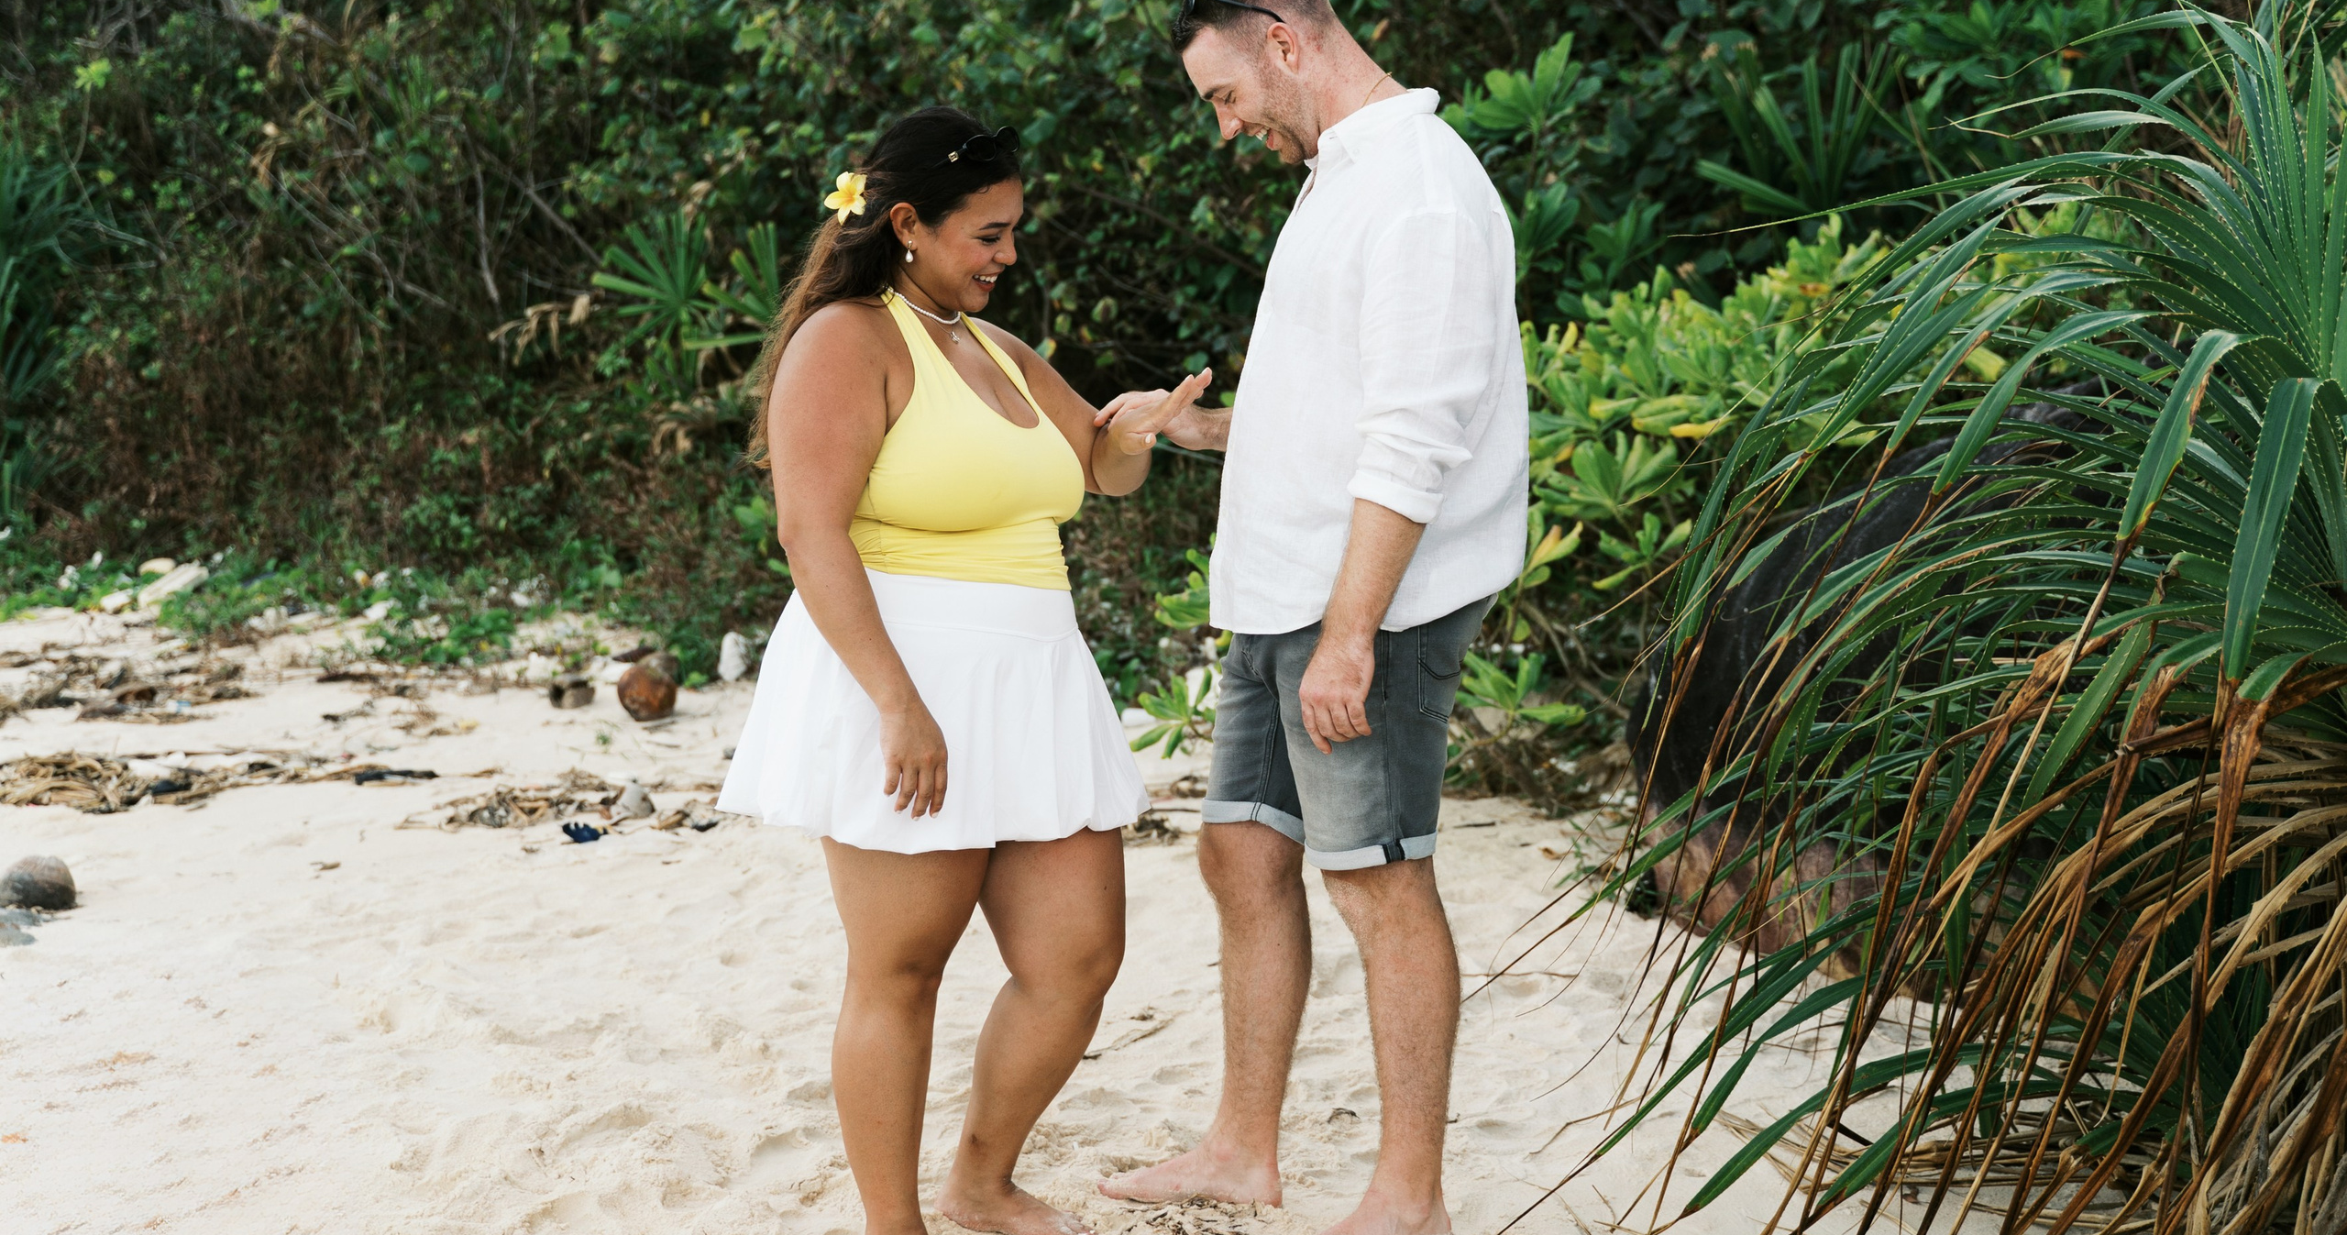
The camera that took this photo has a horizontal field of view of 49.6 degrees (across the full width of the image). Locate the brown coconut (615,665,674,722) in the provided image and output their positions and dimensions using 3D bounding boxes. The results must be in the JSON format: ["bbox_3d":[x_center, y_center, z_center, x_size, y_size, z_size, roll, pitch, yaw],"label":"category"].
[{"bbox_3d":[-1.489,0.214,7.200,0.166,0.160,0.168,0,8,0],"label":"brown coconut"}]

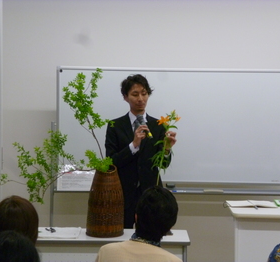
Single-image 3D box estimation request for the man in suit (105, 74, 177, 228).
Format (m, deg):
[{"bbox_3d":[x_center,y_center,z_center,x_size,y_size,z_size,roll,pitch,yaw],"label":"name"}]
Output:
[{"bbox_3d":[0.000,0.475,6.010,0.510,1.740,0.450,1,3,-4],"label":"man in suit"}]

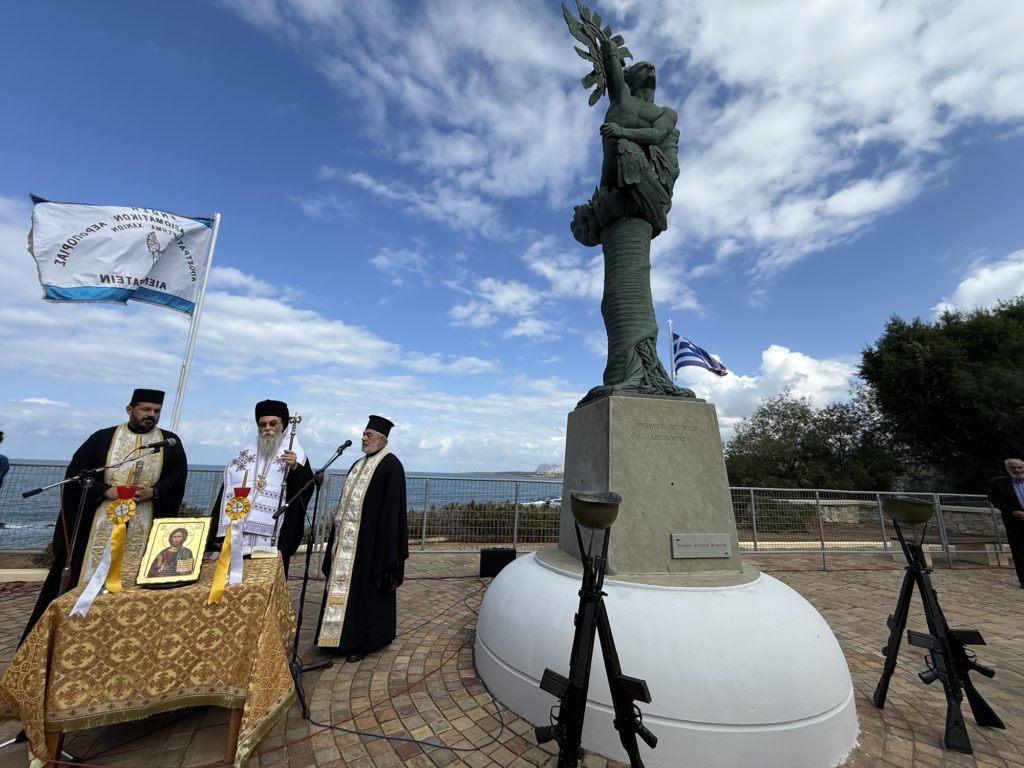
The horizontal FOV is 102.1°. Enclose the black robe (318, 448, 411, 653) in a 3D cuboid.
[{"bbox_3d":[-1.163,1.290,3.329,0.630,1.430,0.530,-8,-16,38],"label":"black robe"}]

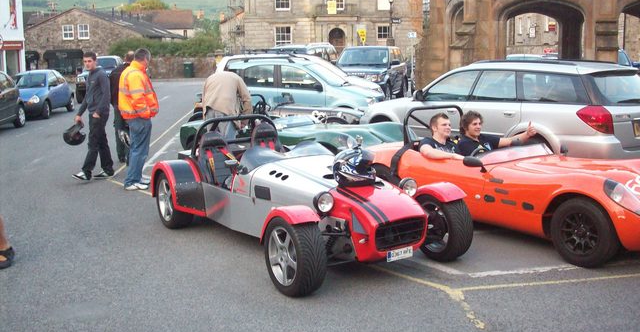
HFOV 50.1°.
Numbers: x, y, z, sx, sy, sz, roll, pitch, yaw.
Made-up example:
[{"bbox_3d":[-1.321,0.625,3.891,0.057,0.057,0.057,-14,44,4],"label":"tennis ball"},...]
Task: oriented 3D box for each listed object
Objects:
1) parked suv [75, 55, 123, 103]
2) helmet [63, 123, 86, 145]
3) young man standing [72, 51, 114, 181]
[{"bbox_3d":[-9.050,-3.631,28.400,1.800,1.800,4.600,-3,9,-16],"label":"parked suv"},{"bbox_3d":[-3.499,-0.449,9.750,0.340,0.260,0.250,-29,6,17],"label":"helmet"},{"bbox_3d":[-3.221,-0.695,9.548,0.620,1.770,0.560,-7,11,-33],"label":"young man standing"}]

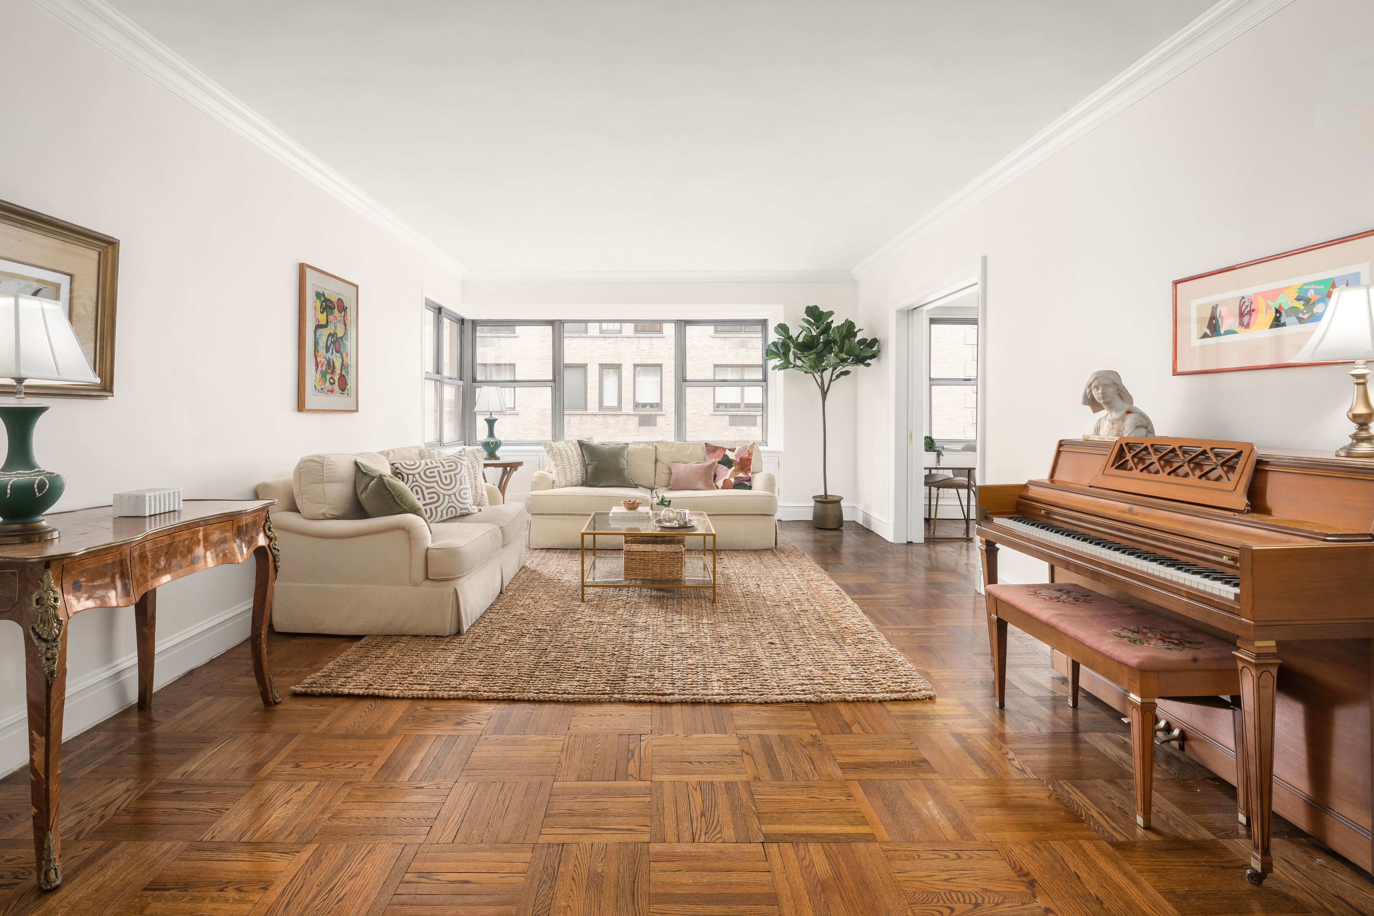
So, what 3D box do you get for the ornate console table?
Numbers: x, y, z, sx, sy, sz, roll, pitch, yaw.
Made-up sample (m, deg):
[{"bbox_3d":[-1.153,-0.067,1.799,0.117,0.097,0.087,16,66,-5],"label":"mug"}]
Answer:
[{"bbox_3d":[-1.947,0.635,2.170,0.660,0.840,1.120,0,4,-2],"label":"ornate console table"}]

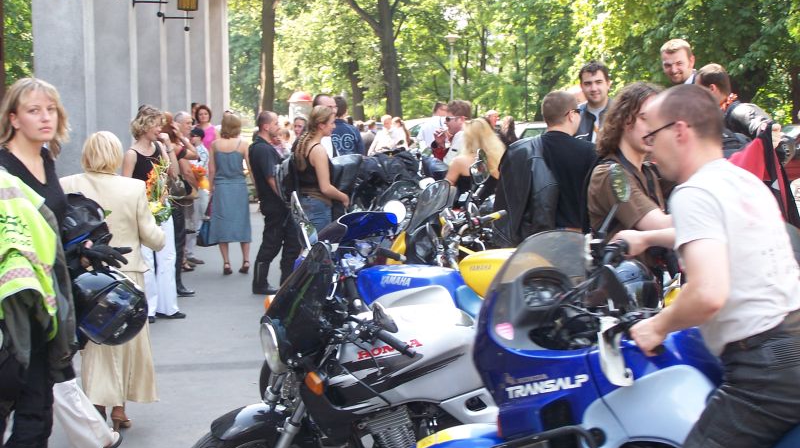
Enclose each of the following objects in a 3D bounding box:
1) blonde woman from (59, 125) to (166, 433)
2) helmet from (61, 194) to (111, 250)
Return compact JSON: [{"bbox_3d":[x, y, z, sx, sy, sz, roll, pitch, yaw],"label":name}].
[{"bbox_3d":[-1.553,0.308,8.354,0.560,1.600,0.400,0,4,6],"label":"blonde woman"},{"bbox_3d":[-1.191,0.002,5.900,0.260,0.270,0.320,-21,12,-14],"label":"helmet"}]

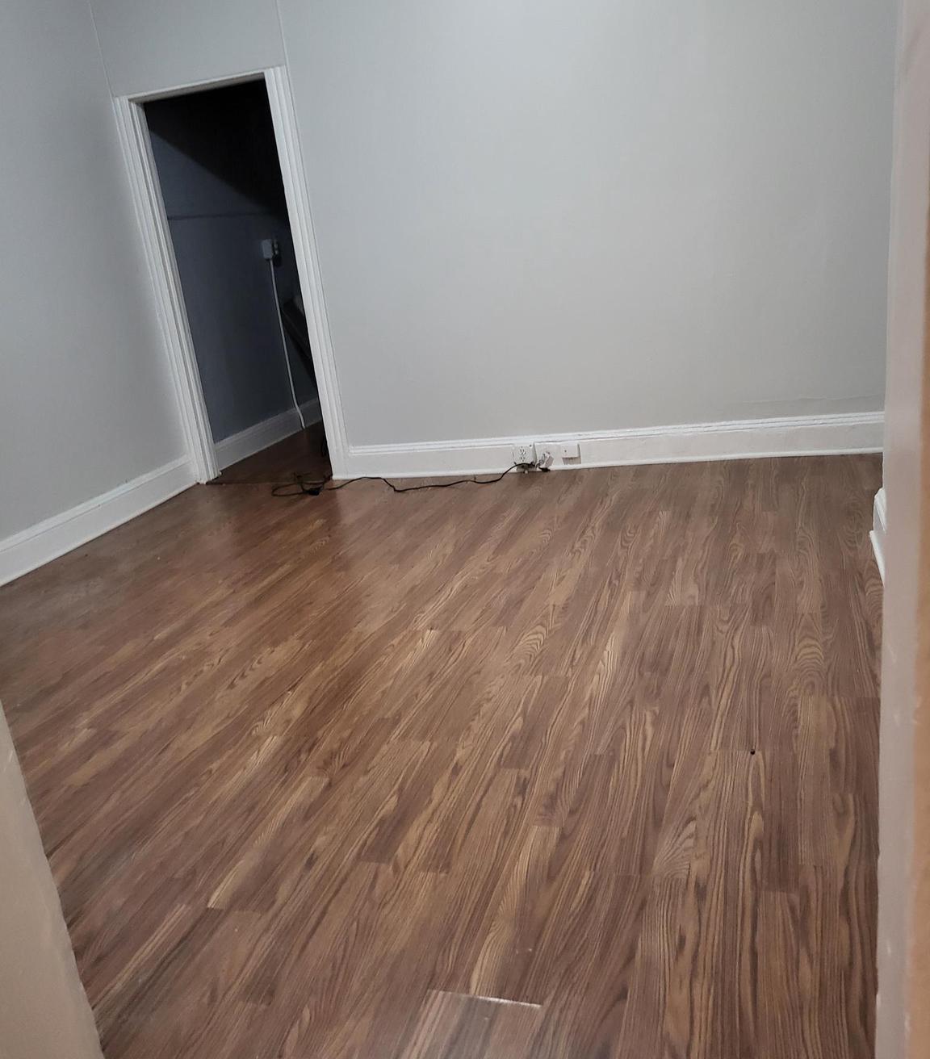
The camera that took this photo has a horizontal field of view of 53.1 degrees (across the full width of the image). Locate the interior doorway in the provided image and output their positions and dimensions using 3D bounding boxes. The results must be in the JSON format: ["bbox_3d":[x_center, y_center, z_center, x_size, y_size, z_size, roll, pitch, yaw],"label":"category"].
[{"bbox_3d":[-1.216,-1.261,5.011,0.790,2.056,0.160,-2,18,18],"label":"interior doorway"}]

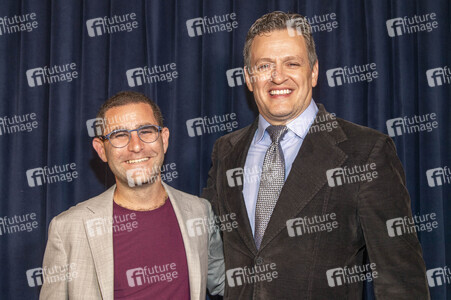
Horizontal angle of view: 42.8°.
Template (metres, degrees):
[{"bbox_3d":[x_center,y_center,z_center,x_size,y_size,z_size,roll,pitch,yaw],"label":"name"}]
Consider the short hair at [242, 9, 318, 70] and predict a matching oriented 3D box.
[{"bbox_3d":[0.138,-0.265,1.460,0.180,0.168,0.205,-3,-2,10],"label":"short hair"}]

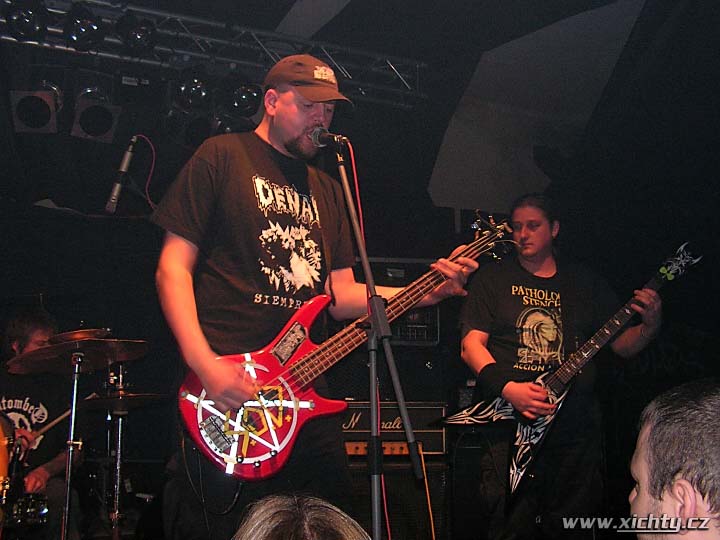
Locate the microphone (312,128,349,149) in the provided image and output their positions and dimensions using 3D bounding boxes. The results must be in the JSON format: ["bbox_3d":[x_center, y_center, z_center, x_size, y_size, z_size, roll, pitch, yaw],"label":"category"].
[{"bbox_3d":[-0.077,-0.328,1.950,0.052,0.052,0.165,4,10,-29],"label":"microphone"}]

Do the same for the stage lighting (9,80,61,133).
[{"bbox_3d":[-1.936,-0.984,4.750,0.260,0.260,0.300,0,30,-9],"label":"stage lighting"}]

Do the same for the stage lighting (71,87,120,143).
[{"bbox_3d":[-1.606,-0.945,4.800,0.260,0.260,0.300,11,24,-24],"label":"stage lighting"}]

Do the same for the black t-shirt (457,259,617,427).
[{"bbox_3d":[0.630,0.267,2.850,0.540,0.590,0.300,-2,-9,10],"label":"black t-shirt"}]

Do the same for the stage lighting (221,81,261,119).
[{"bbox_3d":[-0.776,-1.113,5.150,0.250,0.250,0.280,6,24,-4],"label":"stage lighting"}]

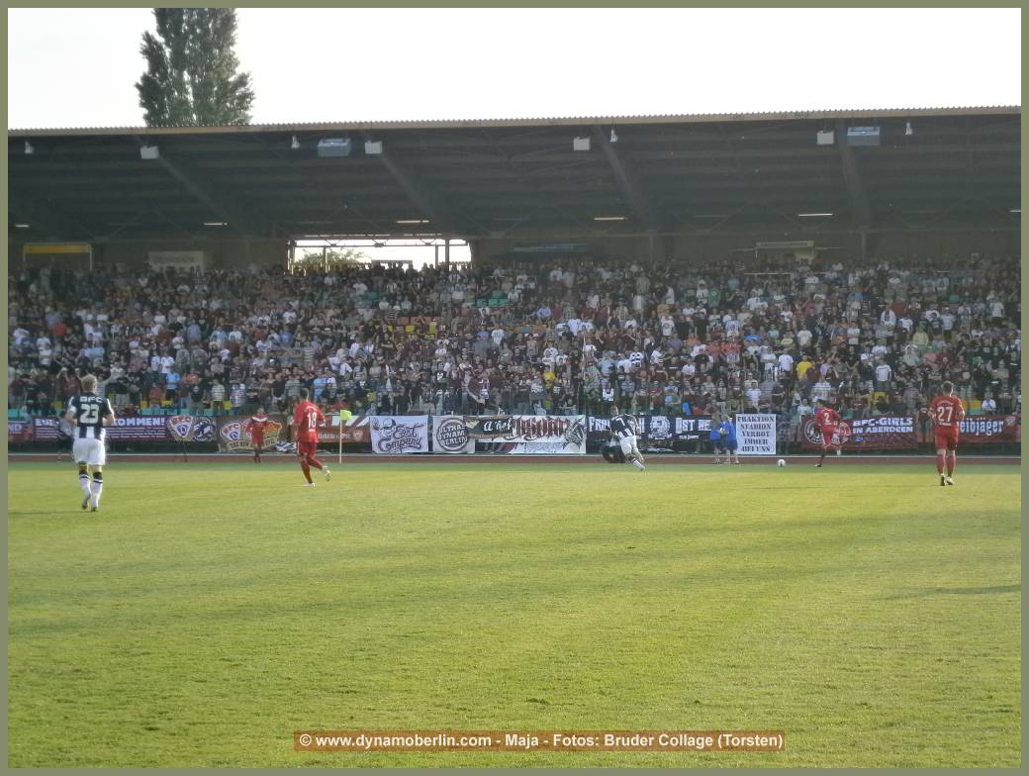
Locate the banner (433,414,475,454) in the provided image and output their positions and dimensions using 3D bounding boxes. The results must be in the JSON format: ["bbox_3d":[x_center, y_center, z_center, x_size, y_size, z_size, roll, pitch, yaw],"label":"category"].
[{"bbox_3d":[-1.838,1.423,78.849,1.324,1.159,0.050,0,-1,11],"label":"banner"}]

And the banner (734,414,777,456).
[{"bbox_3d":[7.186,1.389,77.135,1.208,1.199,0.050,0,-1,11],"label":"banner"}]

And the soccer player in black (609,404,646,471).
[{"bbox_3d":[2.711,1.207,62.000,0.780,1.563,0.900,0,-1,-23],"label":"soccer player in black"}]

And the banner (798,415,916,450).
[{"bbox_3d":[10.168,1.330,76.568,3.396,0.994,0.050,0,-1,11],"label":"banner"}]

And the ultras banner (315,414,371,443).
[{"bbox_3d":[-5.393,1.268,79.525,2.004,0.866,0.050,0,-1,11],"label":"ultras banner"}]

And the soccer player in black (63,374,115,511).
[{"bbox_3d":[-5.675,0.737,34.600,0.660,1.830,0.500,0,-1,2],"label":"soccer player in black"}]

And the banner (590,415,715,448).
[{"bbox_3d":[4.203,1.261,77.701,4.096,0.831,0.050,0,-1,11],"label":"banner"}]

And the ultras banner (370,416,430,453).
[{"bbox_3d":[-3.509,1.436,79.167,1.831,1.149,0.050,0,-1,11],"label":"ultras banner"}]

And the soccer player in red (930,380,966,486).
[{"bbox_3d":[7.568,0.802,45.300,0.600,1.828,0.500,0,-1,5],"label":"soccer player in red"}]

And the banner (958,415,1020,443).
[{"bbox_3d":[15.108,1.340,84.563,2.702,0.904,0.050,0,-1,11],"label":"banner"}]

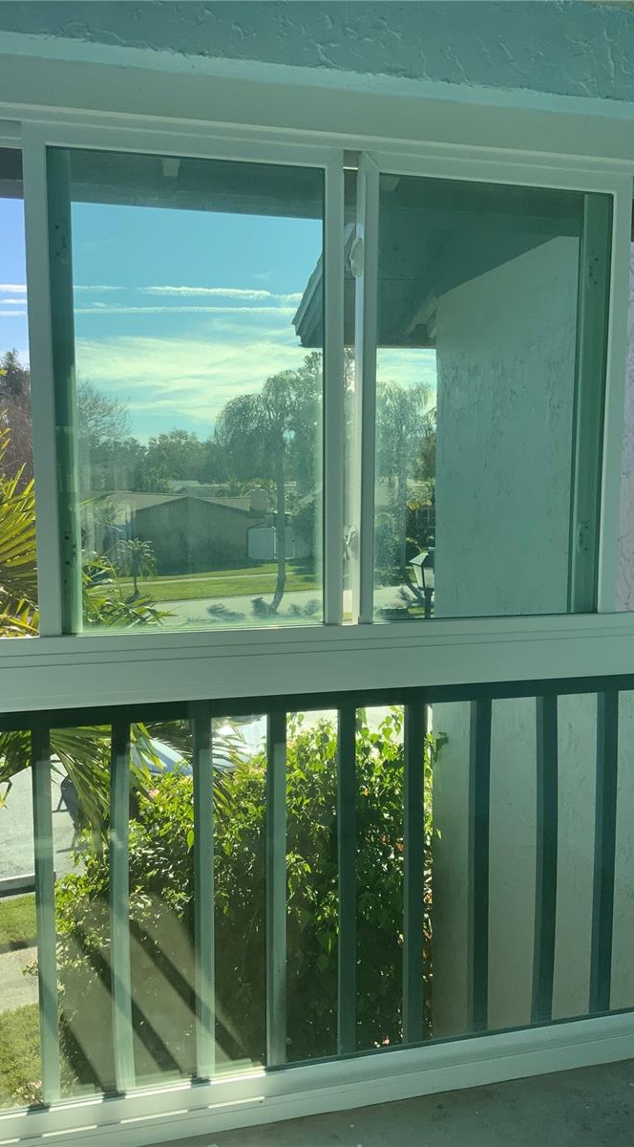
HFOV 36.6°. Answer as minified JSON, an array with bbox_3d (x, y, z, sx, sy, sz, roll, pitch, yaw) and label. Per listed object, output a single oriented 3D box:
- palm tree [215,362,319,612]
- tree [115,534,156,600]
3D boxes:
[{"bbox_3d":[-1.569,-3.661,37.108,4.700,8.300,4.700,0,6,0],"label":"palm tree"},{"bbox_3d":[-6.503,-0.271,34.500,1.510,2.100,1.510,0,6,0],"label":"tree"}]

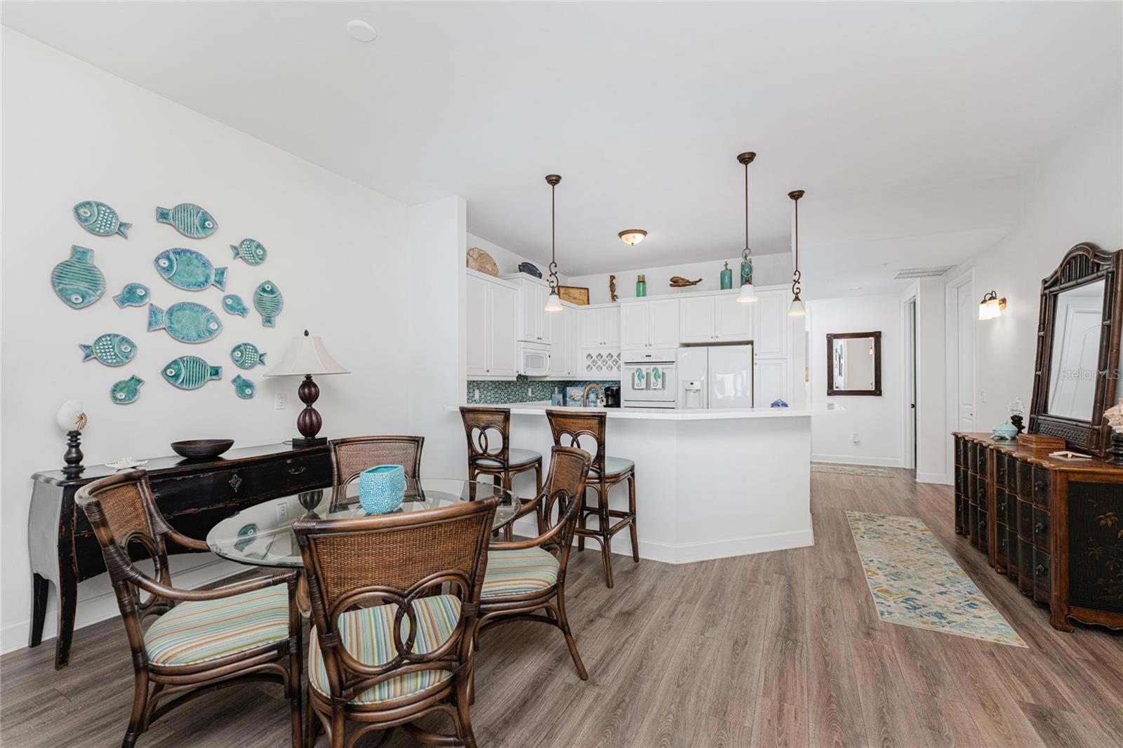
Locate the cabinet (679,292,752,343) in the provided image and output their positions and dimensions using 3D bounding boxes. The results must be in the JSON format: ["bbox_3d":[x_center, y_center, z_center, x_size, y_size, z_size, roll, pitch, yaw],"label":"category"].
[{"bbox_3d":[2.160,-0.730,6.009,0.920,0.625,0.600,0,-1,29],"label":"cabinet"}]

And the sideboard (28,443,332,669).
[{"bbox_3d":[-2.136,0.940,2.722,0.395,0.854,1.470,0,-1,29],"label":"sideboard"}]

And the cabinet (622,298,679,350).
[{"bbox_3d":[1.369,-0.679,6.359,0.811,0.665,0.600,-1,-1,28],"label":"cabinet"}]

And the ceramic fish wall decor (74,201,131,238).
[{"bbox_3d":[-2.527,-0.851,2.410,0.030,0.184,0.222,0,-1,29],"label":"ceramic fish wall decor"}]

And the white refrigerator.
[{"bbox_3d":[2.139,0.556,5.968,0.908,1.770,0.780,-1,-1,28],"label":"white refrigerator"}]

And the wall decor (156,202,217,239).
[{"bbox_3d":[-2.362,-0.961,2.749,0.030,0.210,0.320,-1,-1,29],"label":"wall decor"}]

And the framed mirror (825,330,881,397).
[{"bbox_3d":[4.628,-0.155,6.920,0.725,1.005,0.040,0,-1,29],"label":"framed mirror"}]

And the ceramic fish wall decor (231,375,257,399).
[{"bbox_3d":[-2.200,0.091,3.021,0.030,0.169,0.151,-1,-1,29],"label":"ceramic fish wall decor"}]

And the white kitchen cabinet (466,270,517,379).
[{"bbox_3d":[-0.938,-0.498,5.006,0.330,1.135,1.010,0,-1,29],"label":"white kitchen cabinet"}]

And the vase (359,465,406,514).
[{"bbox_3d":[-0.806,0.518,1.969,0.135,0.177,0.165,0,-1,7],"label":"vase"}]

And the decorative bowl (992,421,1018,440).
[{"bbox_3d":[3.656,0.457,3.602,0.175,0.142,0.175,0,-1,29],"label":"decorative bowl"}]

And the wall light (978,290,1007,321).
[{"bbox_3d":[4.015,-0.635,4.069,0.175,0.245,0.320,0,-1,29],"label":"wall light"}]

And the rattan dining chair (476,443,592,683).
[{"bbox_3d":[-0.189,0.886,2.170,0.620,0.960,0.600,0,-1,-17],"label":"rattan dining chair"}]

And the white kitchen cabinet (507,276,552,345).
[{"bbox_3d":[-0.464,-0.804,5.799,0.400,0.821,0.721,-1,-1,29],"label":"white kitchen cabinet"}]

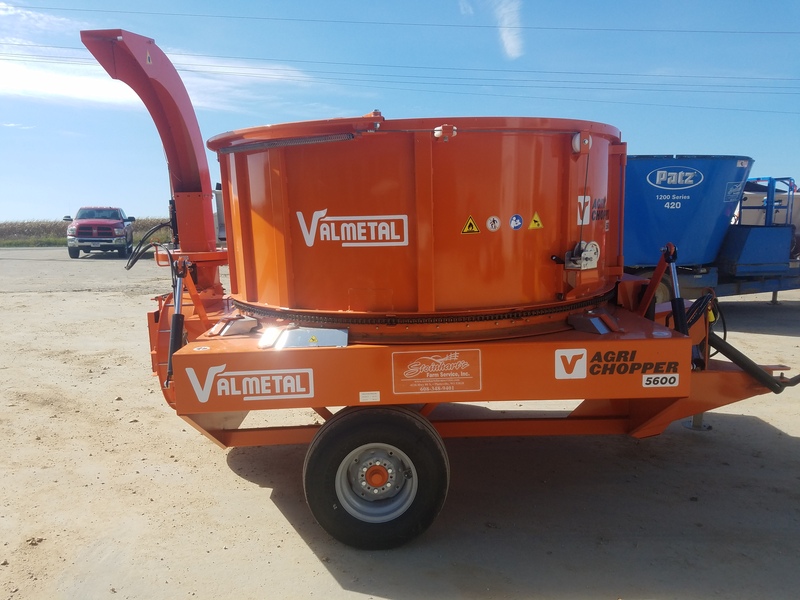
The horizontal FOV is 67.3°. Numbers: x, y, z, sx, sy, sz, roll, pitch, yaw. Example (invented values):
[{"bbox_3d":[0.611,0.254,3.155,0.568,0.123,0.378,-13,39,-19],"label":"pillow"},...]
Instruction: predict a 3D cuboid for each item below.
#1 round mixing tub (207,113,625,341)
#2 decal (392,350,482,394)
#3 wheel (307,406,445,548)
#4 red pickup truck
[{"bbox_3d":[0.127,-0.512,4.186,2.713,1.070,2.713,-1,8,0],"label":"round mixing tub"},{"bbox_3d":[0.180,0.348,2.905,0.440,0.210,0.010,-2,9,-1],"label":"decal"},{"bbox_3d":[-0.119,0.871,3.106,0.755,0.755,0.270,-2,9,-1],"label":"wheel"},{"bbox_3d":[-12.618,-2.905,25.527,2.350,1.970,6.200,-5,9,-22],"label":"red pickup truck"}]

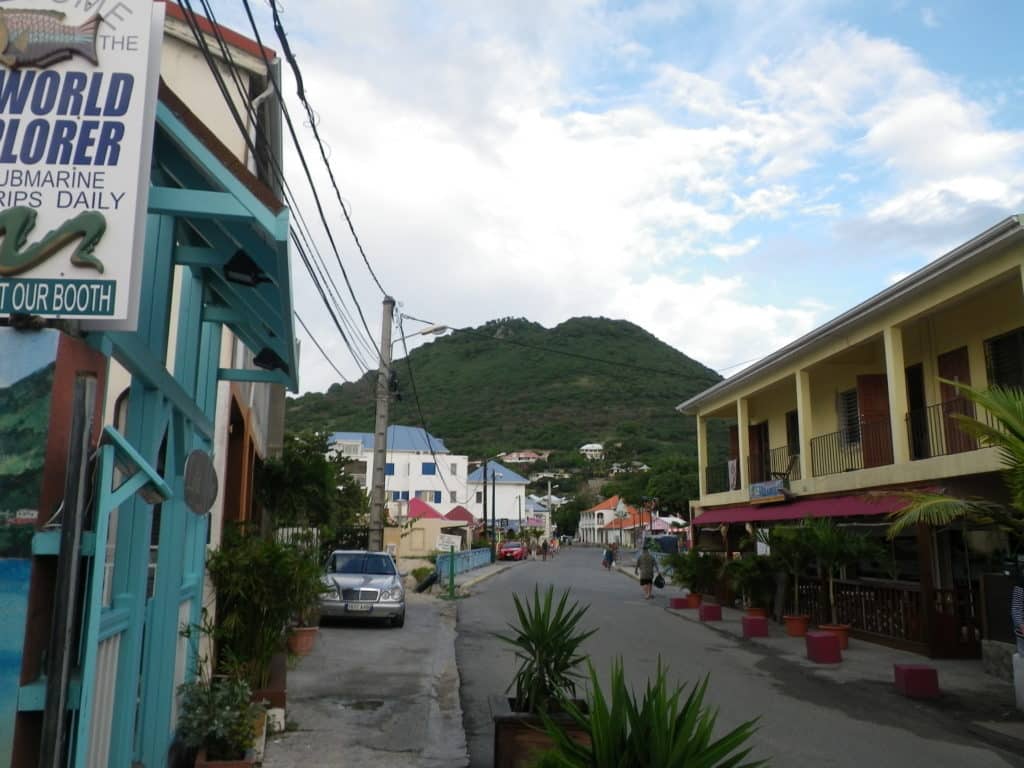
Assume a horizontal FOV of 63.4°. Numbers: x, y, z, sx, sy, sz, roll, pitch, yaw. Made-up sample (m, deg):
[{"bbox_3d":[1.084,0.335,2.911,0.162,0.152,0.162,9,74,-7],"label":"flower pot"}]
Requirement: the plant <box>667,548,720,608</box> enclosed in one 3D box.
[{"bbox_3d":[4.764,5.092,21.742,1.300,1.519,1.400,1,-11,-3],"label":"plant"}]

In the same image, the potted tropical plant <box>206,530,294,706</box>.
[{"bbox_3d":[-2.531,2.255,8.021,0.750,1.646,0.800,0,-11,3],"label":"potted tropical plant"}]

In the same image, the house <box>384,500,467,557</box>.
[{"bbox_3d":[-6.444,10.642,61.000,5.800,4.200,5.200,3,-11,-15],"label":"house"}]

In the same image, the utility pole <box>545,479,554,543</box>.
[{"bbox_3d":[4.496,15.780,98.000,0.450,8.500,0.450,0,-11,0],"label":"utility pole"}]

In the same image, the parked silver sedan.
[{"bbox_3d":[-3.334,4.449,18.400,1.820,1.440,4.780,2,-11,-9],"label":"parked silver sedan"}]

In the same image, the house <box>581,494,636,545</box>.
[{"bbox_3d":[18.171,25.734,155.941,8.000,9.789,14.000,1,-11,-6],"label":"house"}]

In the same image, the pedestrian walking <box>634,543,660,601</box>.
[{"bbox_3d":[4.167,5.852,25.567,0.580,1.671,0.380,1,-11,-3],"label":"pedestrian walking"}]

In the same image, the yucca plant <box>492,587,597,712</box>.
[{"bbox_3d":[0.231,1.797,5.720,0.710,0.830,0.710,0,-11,0],"label":"yucca plant"}]

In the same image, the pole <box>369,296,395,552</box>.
[{"bbox_3d":[-3.906,1.730,24.388,0.400,8.931,0.380,2,-11,-3],"label":"pole"}]

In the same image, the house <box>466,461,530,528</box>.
[{"bbox_3d":[-1.544,12.586,84.621,6.300,9.541,7.500,1,-11,-3],"label":"house"}]

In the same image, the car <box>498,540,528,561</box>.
[{"bbox_3d":[0.147,13.561,67.500,1.760,1.460,4.200,-1,-11,8],"label":"car"}]

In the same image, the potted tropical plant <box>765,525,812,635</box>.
[{"bbox_3d":[5.262,3.637,15.650,0.920,2.100,0.920,0,-11,0],"label":"potted tropical plant"}]

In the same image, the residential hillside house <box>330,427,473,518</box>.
[{"bbox_3d":[-11.555,10.633,85.480,14.000,13.275,9.000,1,-11,-3],"label":"residential hillside house"}]

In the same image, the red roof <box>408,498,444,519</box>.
[{"bbox_3d":[-6.600,9.548,63.315,2.700,1.500,2.800,1,-10,-3],"label":"red roof"}]

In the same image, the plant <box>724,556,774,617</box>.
[{"bbox_3d":[5.018,4.323,17.500,1.050,1.430,1.050,0,-11,0],"label":"plant"}]

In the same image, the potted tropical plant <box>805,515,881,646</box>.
[{"bbox_3d":[5.496,3.306,13.734,1.100,2.125,1.150,1,-11,-3],"label":"potted tropical plant"}]

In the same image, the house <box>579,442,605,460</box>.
[{"bbox_3d":[39.352,33.560,410.000,11.500,8.000,9.500,0,-11,0],"label":"house"}]

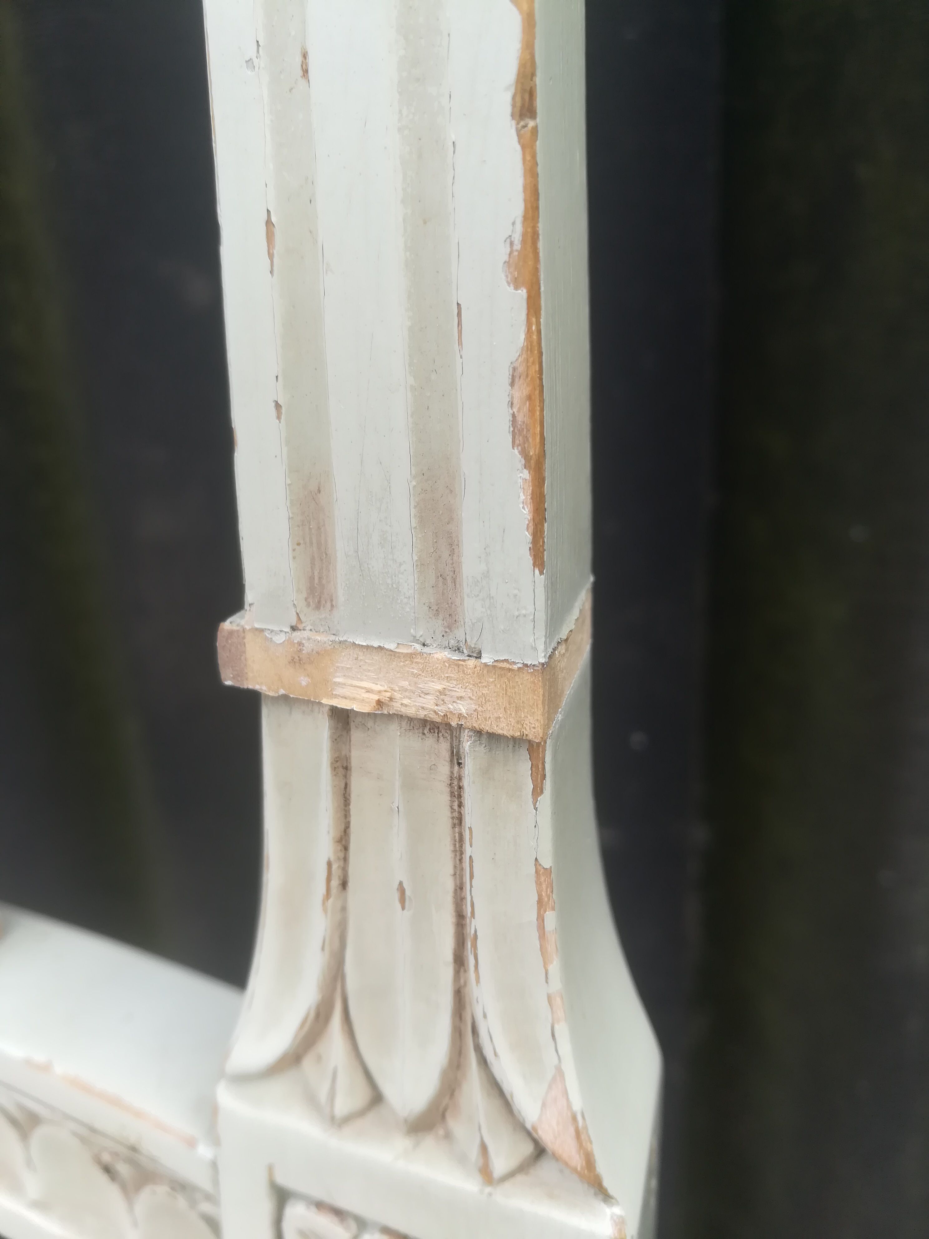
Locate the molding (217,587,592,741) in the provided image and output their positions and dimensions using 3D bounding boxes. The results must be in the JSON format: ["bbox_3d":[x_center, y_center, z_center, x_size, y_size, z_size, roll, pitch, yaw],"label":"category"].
[{"bbox_3d":[-0.008,0.002,0.155,0.052,0.012,0.036,7,24,17],"label":"molding"}]

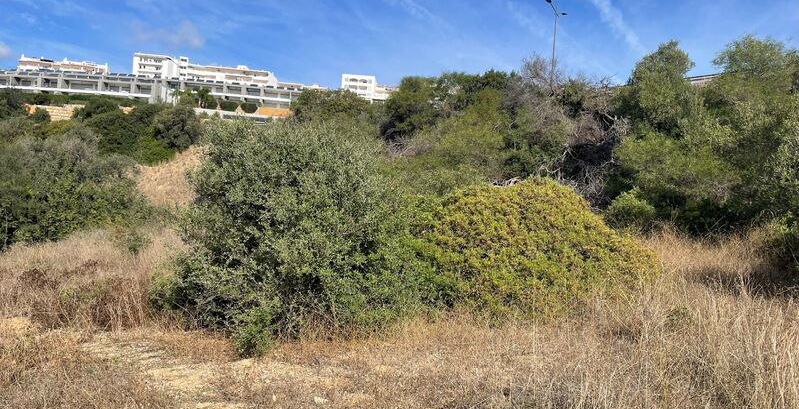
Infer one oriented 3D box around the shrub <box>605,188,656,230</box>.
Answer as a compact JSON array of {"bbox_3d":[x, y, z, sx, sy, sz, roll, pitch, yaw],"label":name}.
[{"bbox_3d":[5.104,0.132,13.200,0.980,0.980,0.900,3,4,0],"label":"shrub"}]

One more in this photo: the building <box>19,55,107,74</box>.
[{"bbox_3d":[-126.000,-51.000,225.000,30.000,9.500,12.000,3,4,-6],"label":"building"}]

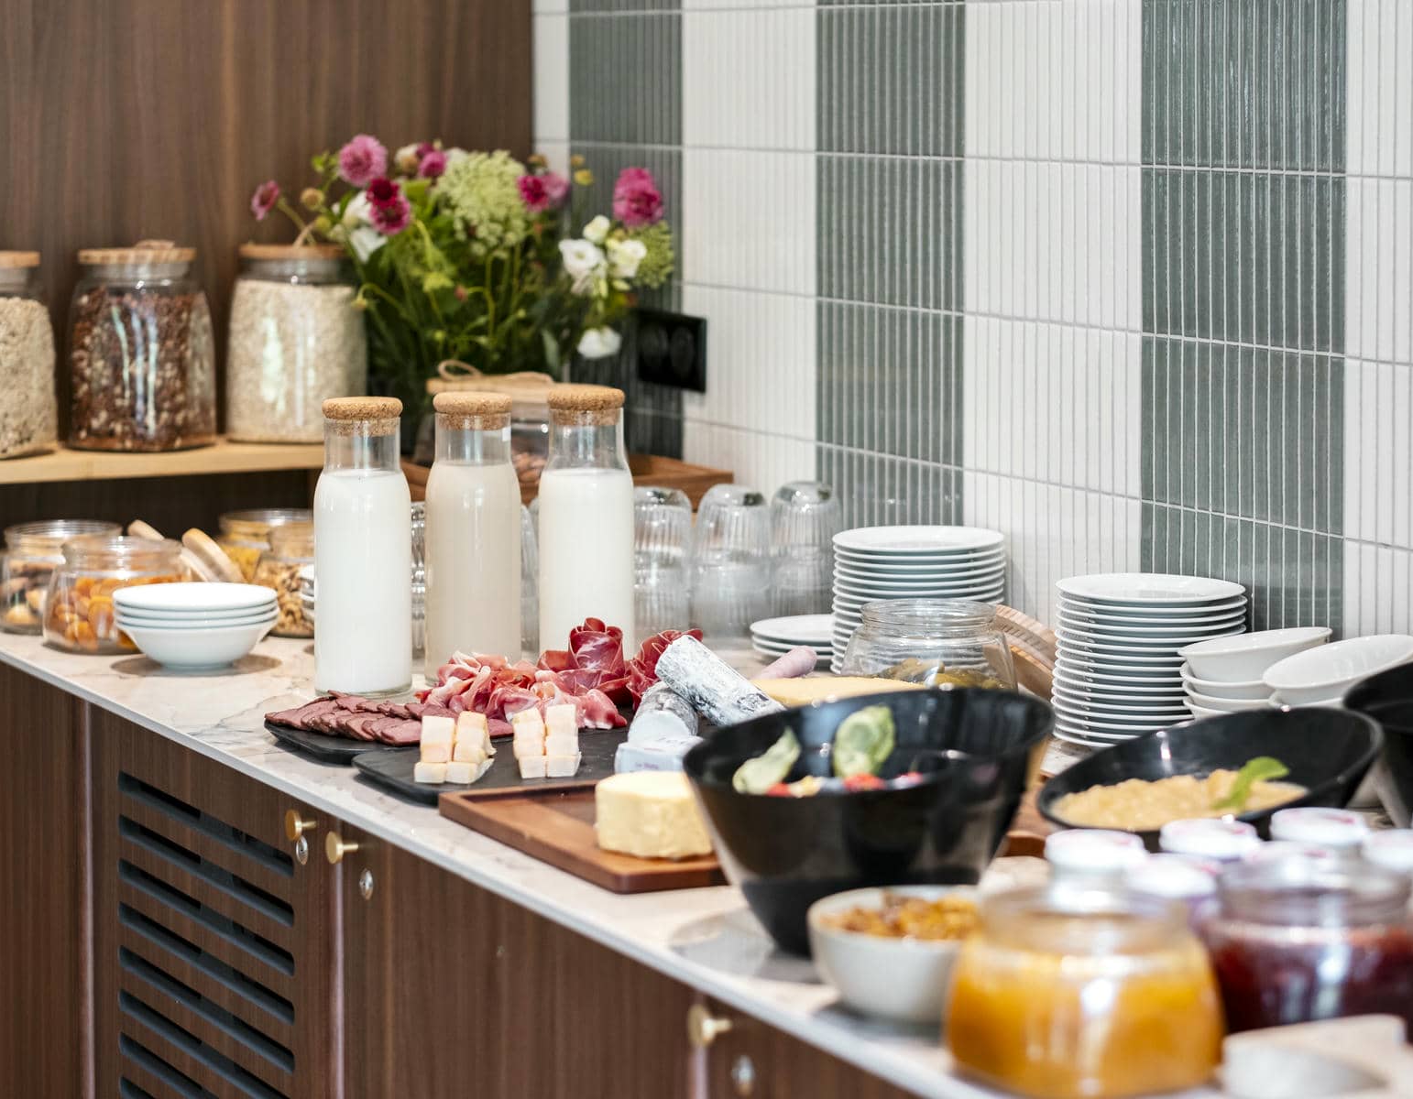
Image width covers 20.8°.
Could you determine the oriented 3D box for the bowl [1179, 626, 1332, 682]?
[{"bbox_3d":[0.438,0.094,3.052,0.123,0.059,0.123,-5,6,1],"label":"bowl"}]

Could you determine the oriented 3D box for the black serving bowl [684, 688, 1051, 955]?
[{"bbox_3d":[0.101,0.173,2.407,0.230,0.149,0.230,0,7,0],"label":"black serving bowl"}]

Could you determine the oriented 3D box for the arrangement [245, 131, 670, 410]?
[{"bbox_3d":[-0.270,-0.287,4.179,0.430,0.350,0.360,-4,8,-27],"label":"arrangement"}]

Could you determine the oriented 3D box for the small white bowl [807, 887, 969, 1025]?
[{"bbox_3d":[0.134,0.250,2.356,0.141,0.060,0.141,0,7,0],"label":"small white bowl"}]

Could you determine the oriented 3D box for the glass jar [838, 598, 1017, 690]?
[{"bbox_3d":[0.186,0.098,3.211,0.150,0.098,0.150,0,7,0],"label":"glass jar"}]

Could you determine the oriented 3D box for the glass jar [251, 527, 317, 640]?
[{"bbox_3d":[-0.389,0.031,3.928,0.155,0.098,0.155,0,7,0],"label":"glass jar"}]

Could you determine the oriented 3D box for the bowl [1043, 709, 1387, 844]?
[{"bbox_3d":[0.337,0.172,2.564,0.230,0.112,0.230,0,7,0],"label":"bowl"}]

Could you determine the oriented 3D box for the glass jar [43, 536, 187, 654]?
[{"bbox_3d":[-0.581,0.045,3.827,0.155,0.099,0.155,0,7,0],"label":"glass jar"}]

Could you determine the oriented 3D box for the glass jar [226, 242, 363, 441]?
[{"bbox_3d":[-0.442,-0.224,4.135,0.151,0.208,0.151,0,7,0],"label":"glass jar"}]

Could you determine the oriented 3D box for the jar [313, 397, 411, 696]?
[{"bbox_3d":[-0.315,-0.004,3.534,0.087,0.270,0.087,0,7,0],"label":"jar"}]

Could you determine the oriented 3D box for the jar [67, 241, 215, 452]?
[{"bbox_3d":[-0.593,-0.213,4.047,0.153,0.208,0.153,-4,8,-27],"label":"jar"}]

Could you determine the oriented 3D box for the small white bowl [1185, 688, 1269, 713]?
[{"bbox_3d":[0.439,0.129,3.053,0.123,0.058,0.123,0,7,0],"label":"small white bowl"}]

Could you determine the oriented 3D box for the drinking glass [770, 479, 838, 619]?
[{"bbox_3d":[0.102,0.004,3.920,0.072,0.146,0.072,0,7,0],"label":"drinking glass"}]

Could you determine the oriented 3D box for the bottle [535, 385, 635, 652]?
[{"bbox_3d":[-0.107,-0.016,3.482,0.086,0.255,0.086,0,7,0],"label":"bottle"}]

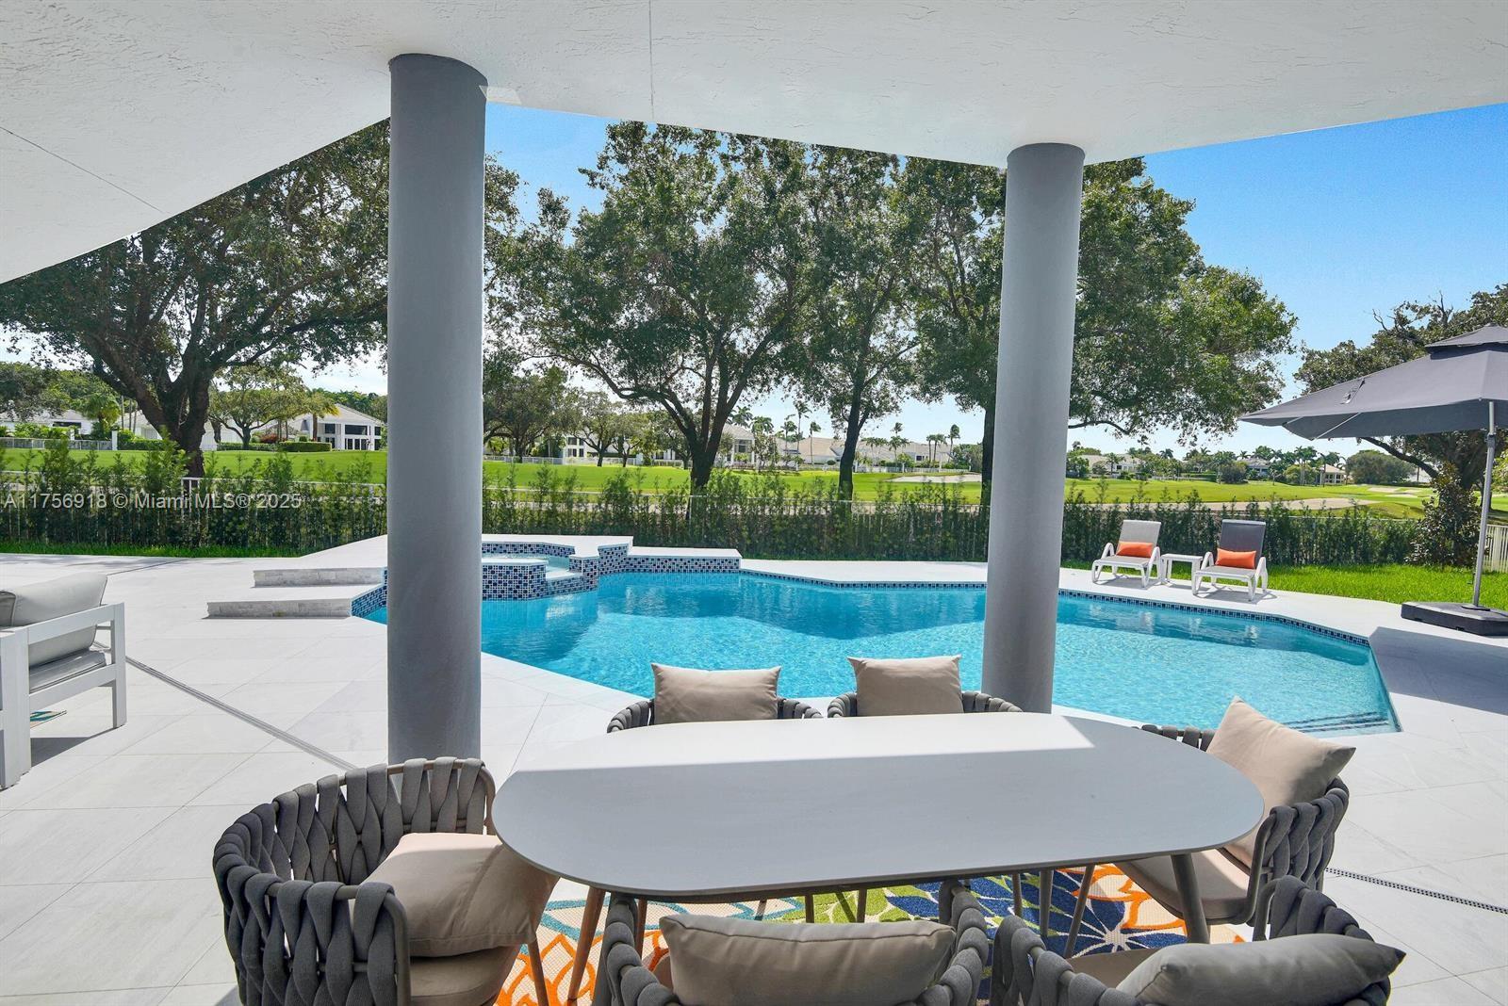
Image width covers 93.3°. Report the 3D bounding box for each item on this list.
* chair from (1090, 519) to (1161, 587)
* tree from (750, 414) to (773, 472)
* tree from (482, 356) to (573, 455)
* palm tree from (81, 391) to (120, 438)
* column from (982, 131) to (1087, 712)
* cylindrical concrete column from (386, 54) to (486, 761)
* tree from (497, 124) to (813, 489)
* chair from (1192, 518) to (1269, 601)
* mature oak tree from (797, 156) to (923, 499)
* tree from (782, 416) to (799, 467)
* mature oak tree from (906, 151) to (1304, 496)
[{"bbox_3d":[5.723,0.700,10.877,0.680,0.950,1.450,4,4,36],"label":"chair"},{"bbox_3d":[1.372,-10.870,127.588,3.900,9.740,3.900,2,3,0],"label":"tree"},{"bbox_3d":[-36.580,-14.561,111.418,16.000,16.490,15.000,1,3,-18],"label":"tree"},{"bbox_3d":[-76.903,-9.969,83.701,3.700,6.530,3.700,-1,4,-42],"label":"palm tree"},{"bbox_3d":[1.228,-0.041,3.199,0.315,2.935,0.315,2,3,0],"label":"column"},{"bbox_3d":[-1.188,-0.084,2.673,0.315,2.935,0.315,2,3,0],"label":"cylindrical concrete column"},{"bbox_3d":[-2.481,-4.755,17.965,8.000,10.930,7.600,1,3,-8],"label":"tree"},{"bbox_3d":[6.725,0.776,10.060,0.680,0.950,1.450,4,4,39],"label":"chair"},{"bbox_3d":[2.817,-4.967,19.246,4.600,11.320,4.800,2,3,8],"label":"mature oak tree"},{"bbox_3d":[6.644,-11.039,129.573,3.200,9.030,3.200,2,3,3],"label":"tree"},{"bbox_3d":[9.505,-4.650,19.253,8.600,10.680,8.200,3,4,26],"label":"mature oak tree"}]

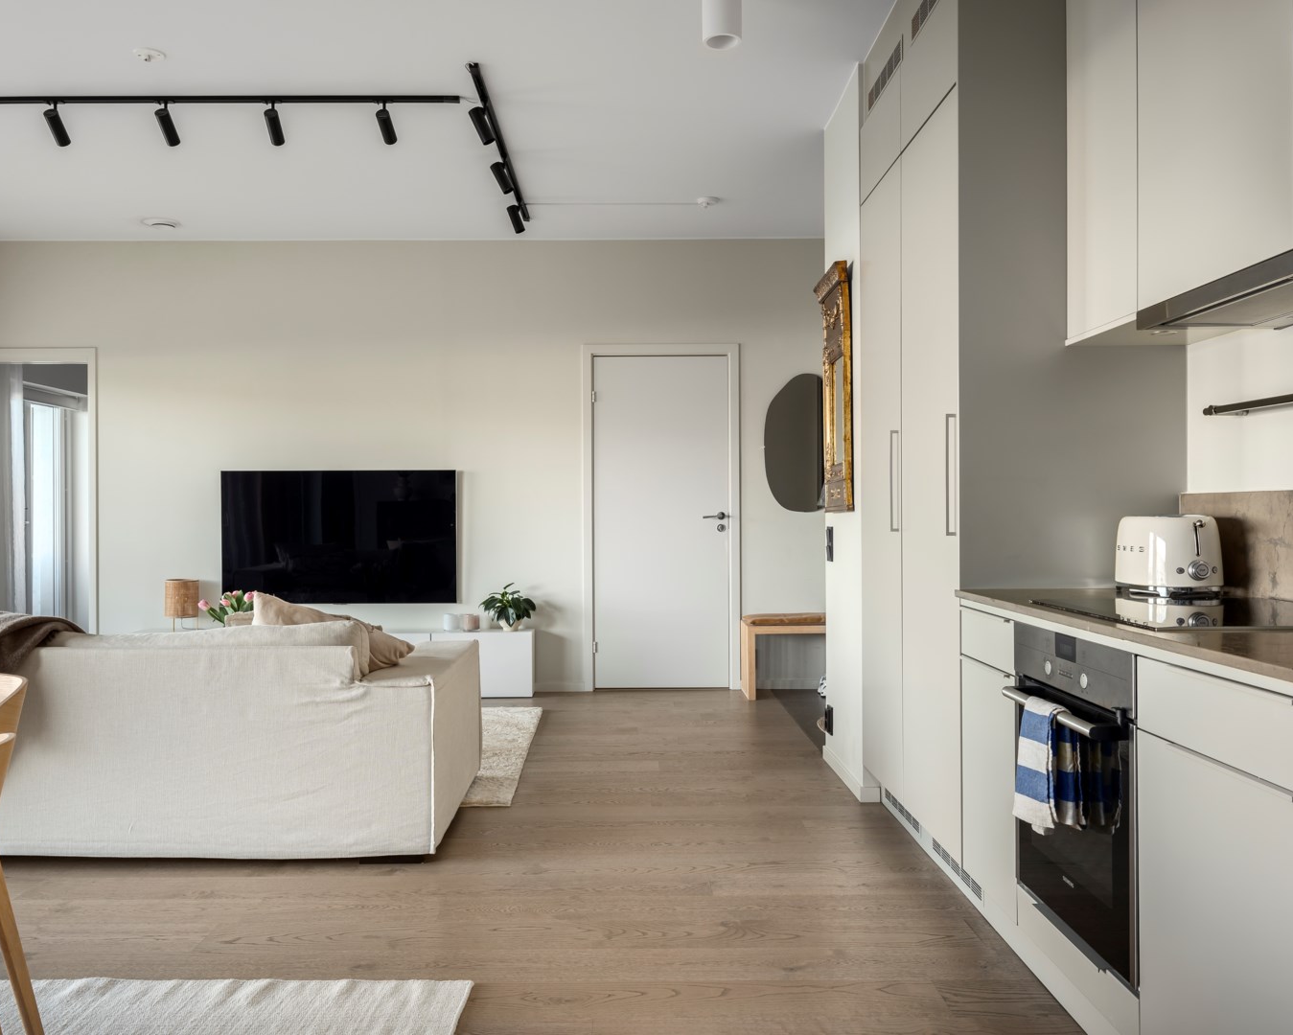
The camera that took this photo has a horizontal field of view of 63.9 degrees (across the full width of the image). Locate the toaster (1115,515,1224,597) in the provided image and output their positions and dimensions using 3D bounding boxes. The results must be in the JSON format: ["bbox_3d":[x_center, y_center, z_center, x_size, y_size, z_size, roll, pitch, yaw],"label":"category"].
[{"bbox_3d":[1.341,0.095,2.691,0.185,0.202,0.270,0,0,-1],"label":"toaster"}]

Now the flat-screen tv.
[{"bbox_3d":[-1.881,0.122,6.387,1.433,0.820,0.060,0,0,-1],"label":"flat-screen tv"}]

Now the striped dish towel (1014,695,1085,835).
[{"bbox_3d":[0.829,0.508,2.158,0.063,0.247,0.210,0,0,-1],"label":"striped dish towel"}]

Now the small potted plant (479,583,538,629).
[{"bbox_3d":[-0.820,0.538,6.158,0.331,0.289,0.300,0,0,-1],"label":"small potted plant"}]

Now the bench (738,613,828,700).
[{"bbox_3d":[1.133,0.835,6.296,1.050,0.475,0.420,0,0,-1],"label":"bench"}]

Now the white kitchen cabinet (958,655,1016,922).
[{"bbox_3d":[1.145,0.665,2.638,0.560,0.581,0.396,0,0,-1],"label":"white kitchen cabinet"}]

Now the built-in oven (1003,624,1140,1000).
[{"bbox_3d":[1.111,0.547,2.149,0.565,0.606,0.580,0,0,-1],"label":"built-in oven"}]

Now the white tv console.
[{"bbox_3d":[-1.868,0.871,6.250,2.400,0.383,0.400,0,0,-1],"label":"white tv console"}]

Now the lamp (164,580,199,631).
[{"bbox_3d":[-2.754,0.528,6.155,0.200,0.330,0.206,0,0,-1],"label":"lamp"}]

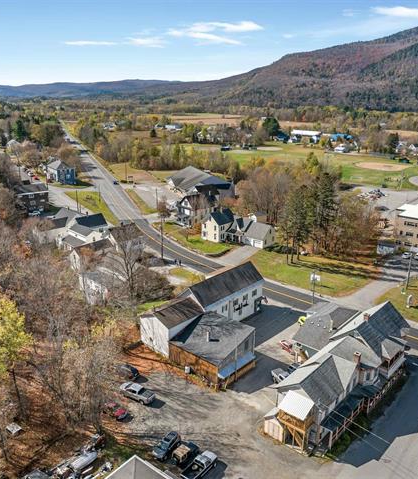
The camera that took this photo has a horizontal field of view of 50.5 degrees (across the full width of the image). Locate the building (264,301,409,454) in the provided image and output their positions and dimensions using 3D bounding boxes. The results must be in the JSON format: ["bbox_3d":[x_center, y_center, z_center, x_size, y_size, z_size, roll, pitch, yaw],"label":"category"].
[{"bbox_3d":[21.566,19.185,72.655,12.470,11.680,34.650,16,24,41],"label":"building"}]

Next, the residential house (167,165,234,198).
[{"bbox_3d":[-5.229,-29.699,227.816,27.000,9.000,42.000,-6,19,-18],"label":"residential house"}]

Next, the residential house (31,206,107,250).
[{"bbox_3d":[-47.817,-4.769,152.504,24.750,7.920,18.320,17,25,42],"label":"residential house"}]

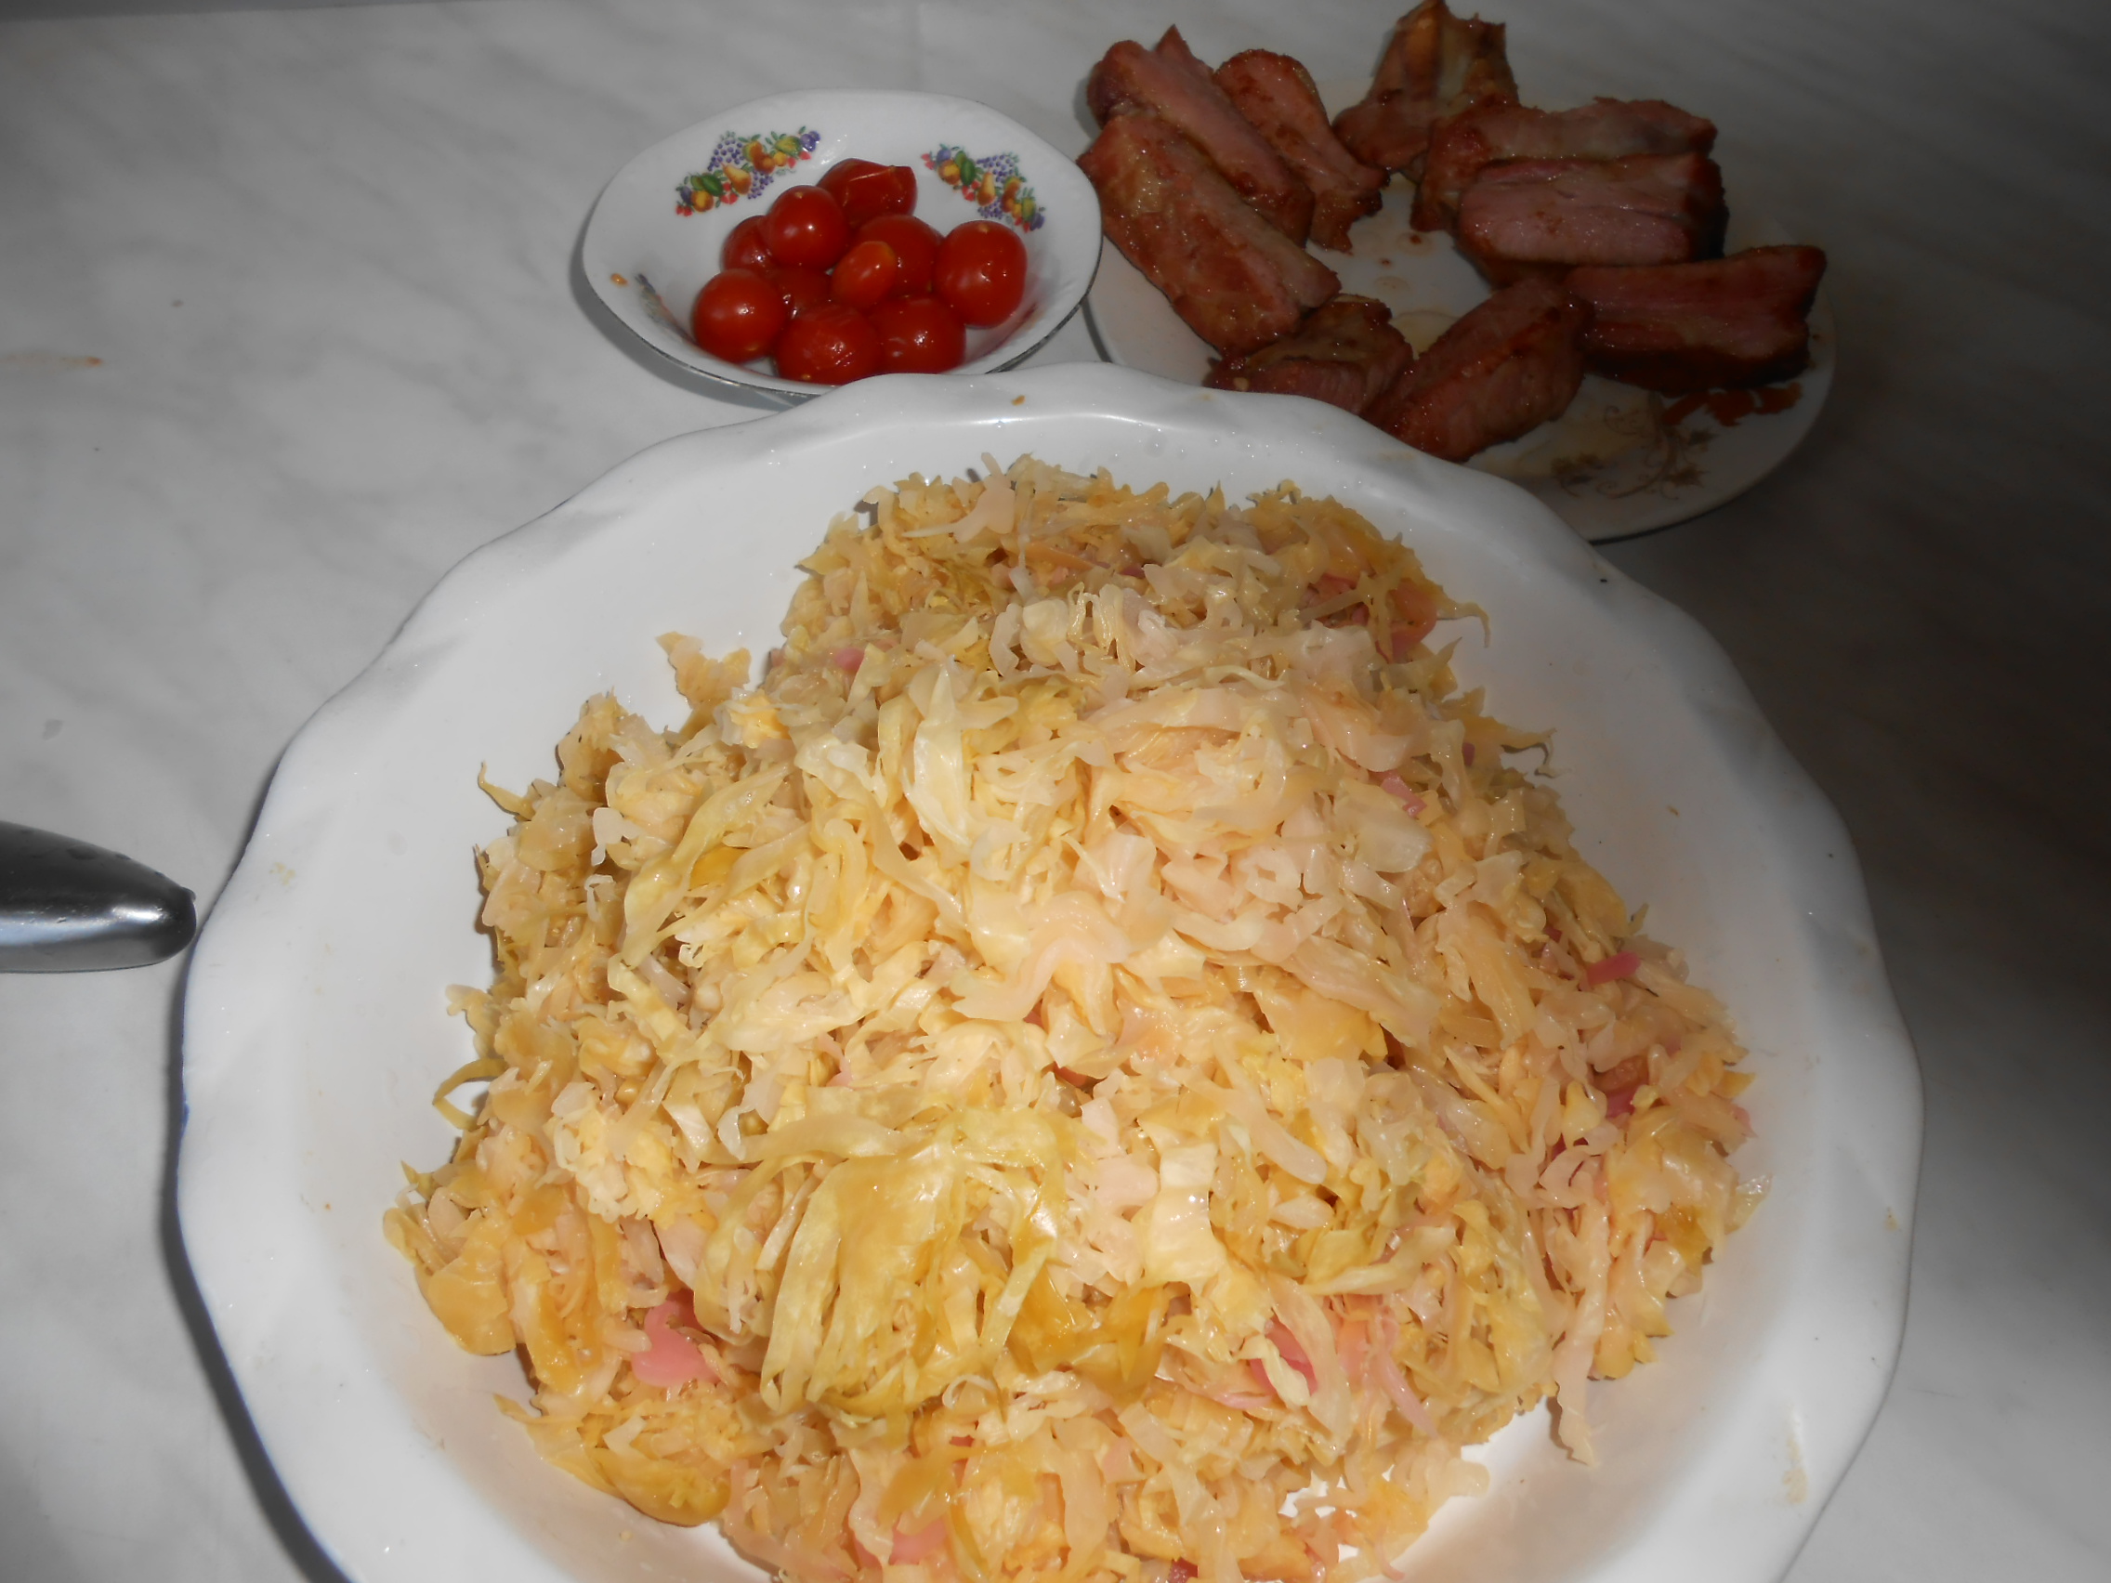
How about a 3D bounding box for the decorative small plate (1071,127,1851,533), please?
[{"bbox_3d":[0.126,-0.155,0.512,0.233,0.023,0.233,0,54,0],"label":"decorative small plate"}]

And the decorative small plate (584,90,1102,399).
[{"bbox_3d":[-0.063,-0.161,0.503,0.160,0.041,0.160,0,54,0],"label":"decorative small plate"}]

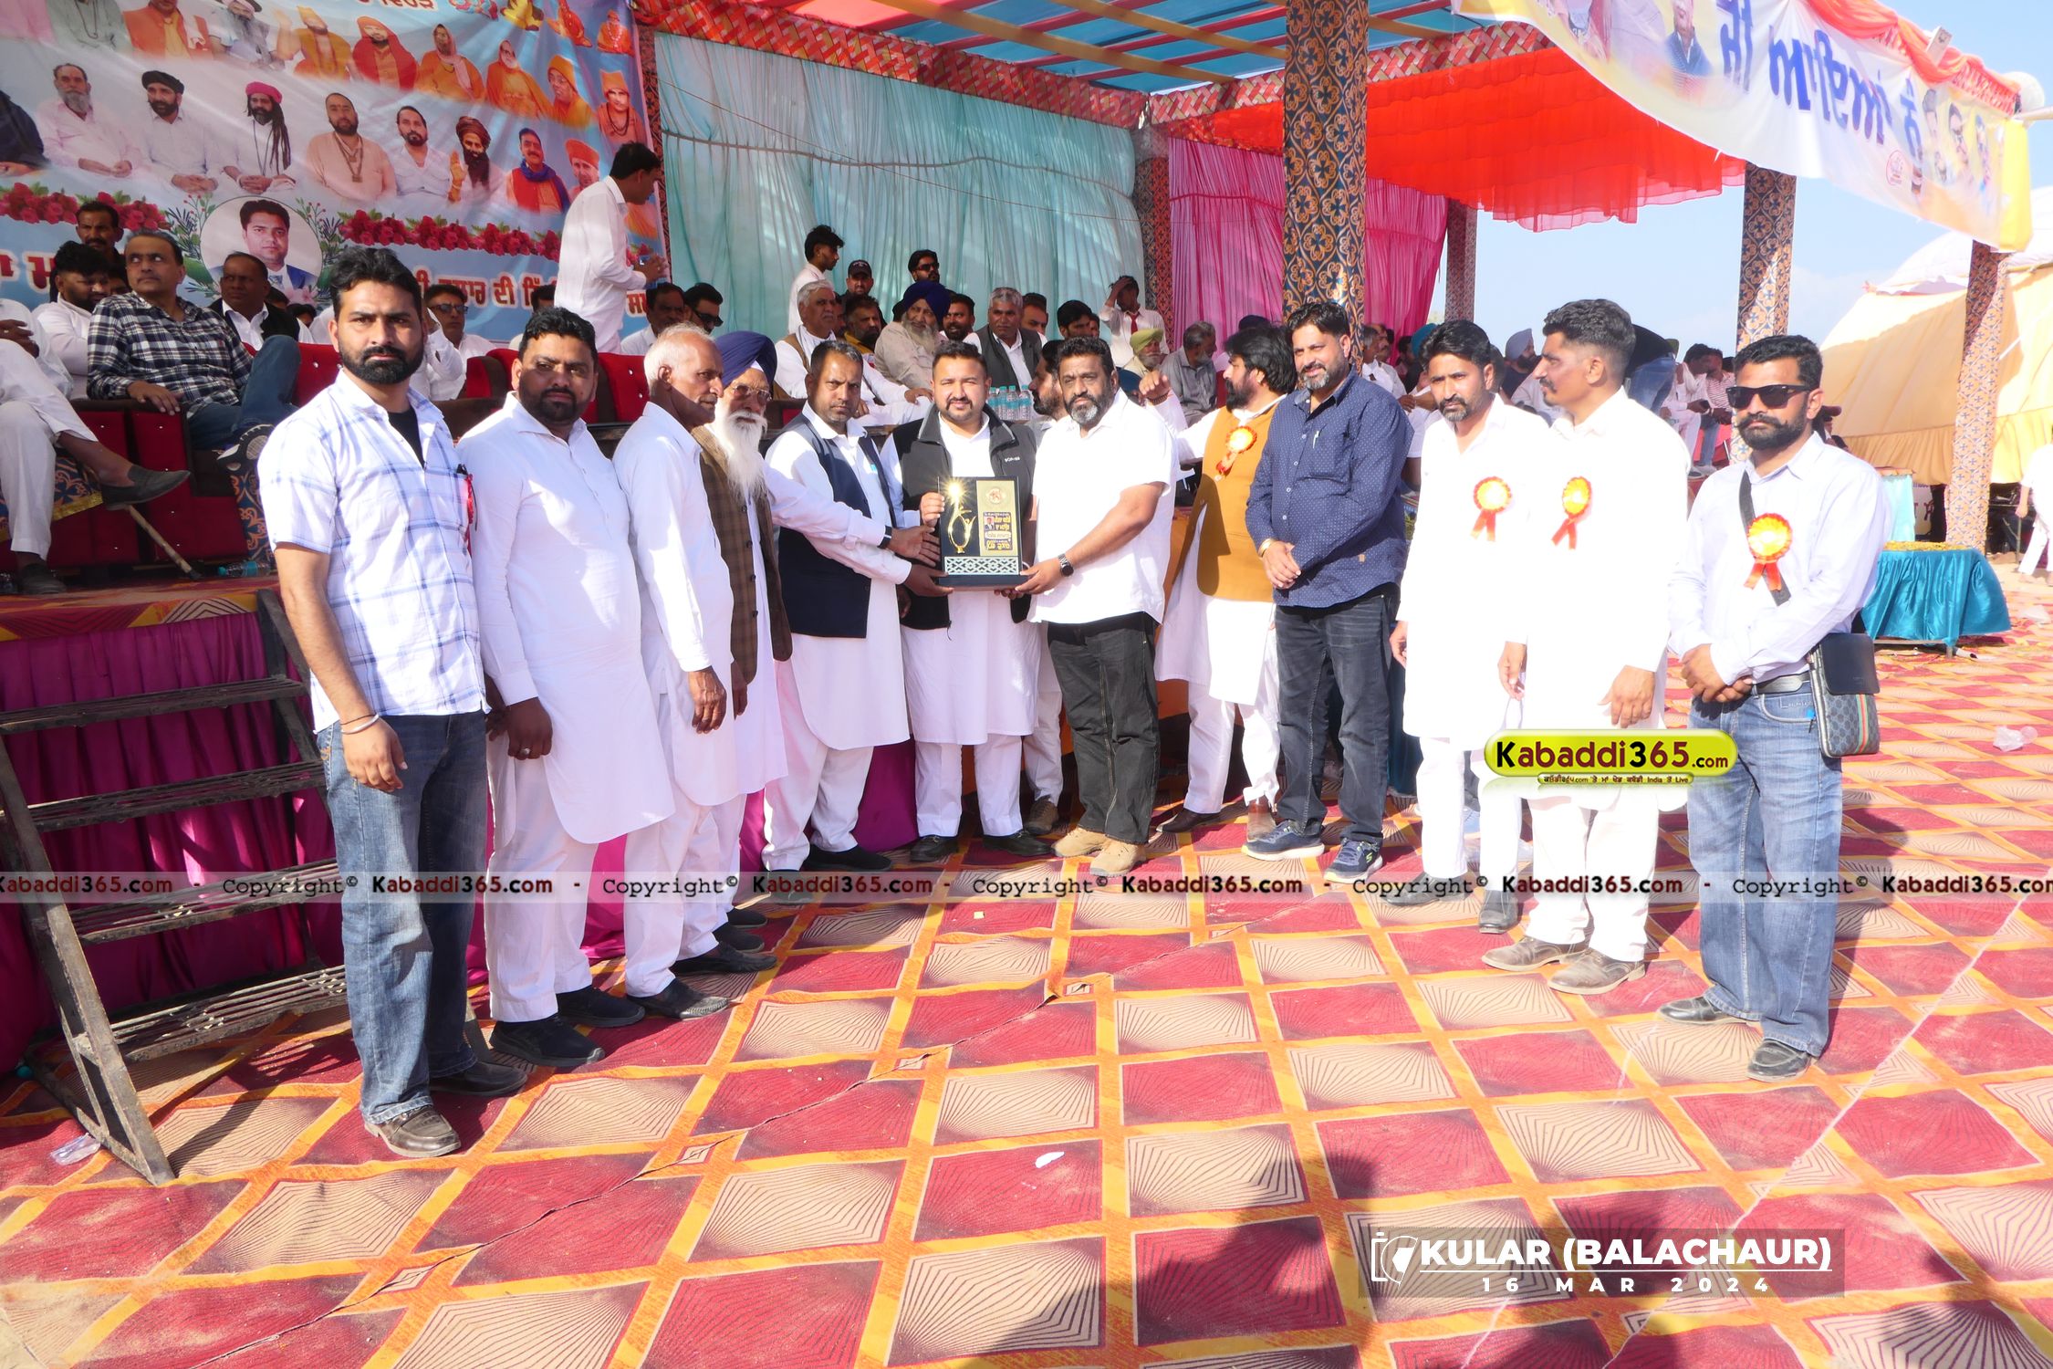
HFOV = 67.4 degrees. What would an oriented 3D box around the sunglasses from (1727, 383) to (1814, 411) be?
[{"bbox_3d":[1.712,-0.657,3.531,0.150,0.050,0.147,-7,11,-40],"label":"sunglasses"}]

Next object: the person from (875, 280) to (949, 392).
[{"bbox_3d":[-0.529,-1.572,8.199,0.600,1.170,0.780,-7,12,-27],"label":"person"}]

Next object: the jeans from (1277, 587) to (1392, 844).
[{"bbox_3d":[0.992,0.078,5.005,0.410,0.910,0.310,5,12,27],"label":"jeans"}]

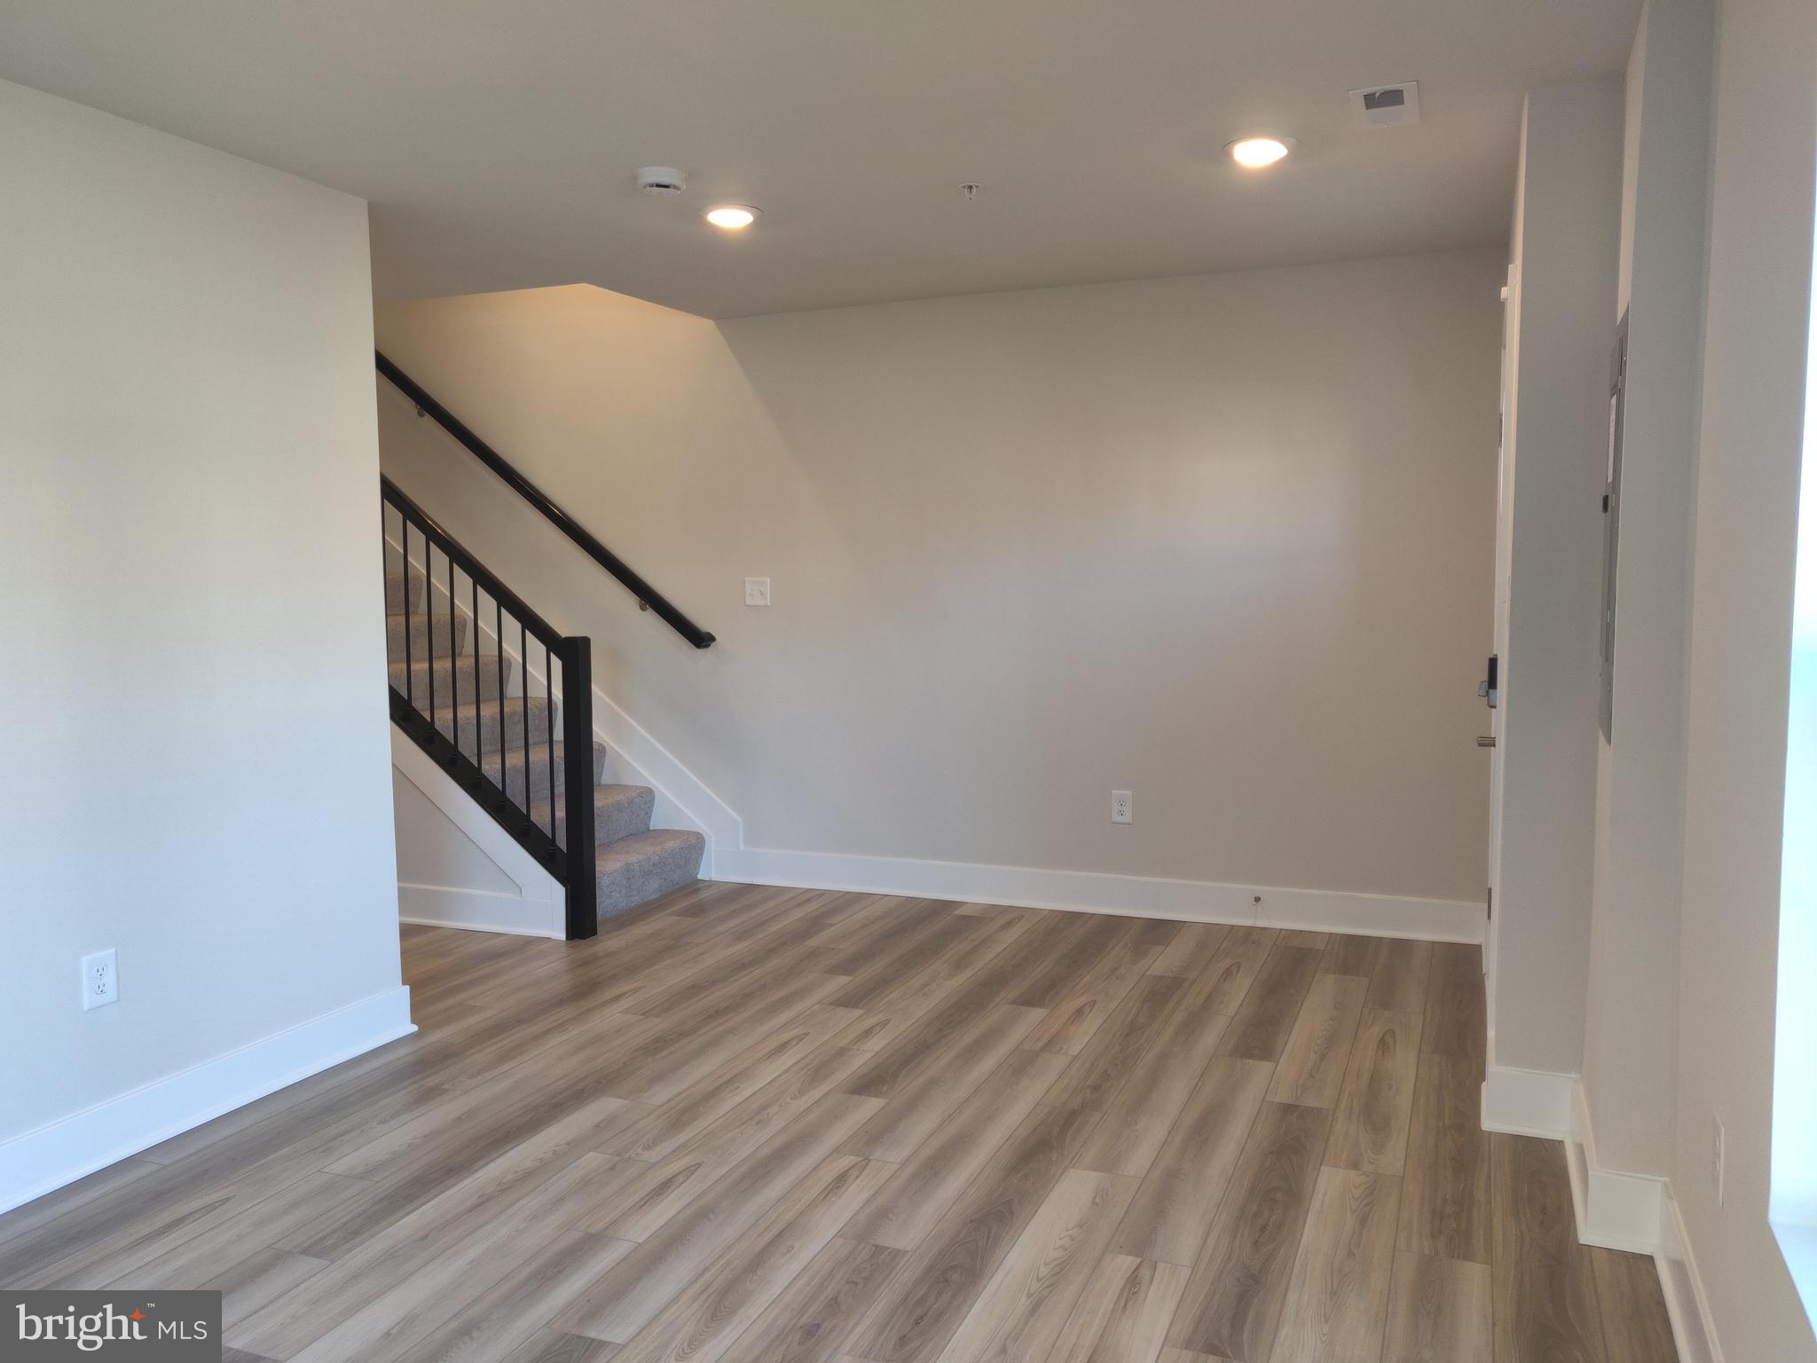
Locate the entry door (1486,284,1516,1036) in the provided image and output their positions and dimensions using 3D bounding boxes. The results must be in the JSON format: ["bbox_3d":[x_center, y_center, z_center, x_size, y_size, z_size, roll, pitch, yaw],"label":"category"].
[{"bbox_3d":[1.740,-0.011,3.817,0.080,2.100,1.010,2,5,23],"label":"entry door"}]

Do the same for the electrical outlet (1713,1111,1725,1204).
[{"bbox_3d":[1.340,0.794,2.181,0.010,0.122,0.078,2,5,23],"label":"electrical outlet"}]

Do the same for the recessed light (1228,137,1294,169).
[{"bbox_3d":[0.913,-1.366,3.397,0.180,0.028,0.180,1,5,20],"label":"recessed light"}]

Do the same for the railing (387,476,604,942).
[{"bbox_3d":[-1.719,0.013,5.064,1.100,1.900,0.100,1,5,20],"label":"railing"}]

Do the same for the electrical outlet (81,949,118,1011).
[{"bbox_3d":[-1.903,0.704,3.097,0.010,0.122,0.078,2,5,23],"label":"electrical outlet"}]

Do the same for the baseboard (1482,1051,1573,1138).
[{"bbox_3d":[1.502,1.021,3.191,0.185,0.158,0.025,1,5,21],"label":"baseboard"}]

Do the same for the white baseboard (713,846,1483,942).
[{"bbox_3d":[0.618,0.844,5.322,3.153,0.154,0.025,1,5,20],"label":"white baseboard"}]

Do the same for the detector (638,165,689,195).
[{"bbox_3d":[-0.666,-1.354,3.550,0.137,0.045,0.137,-1,5,0],"label":"detector"}]

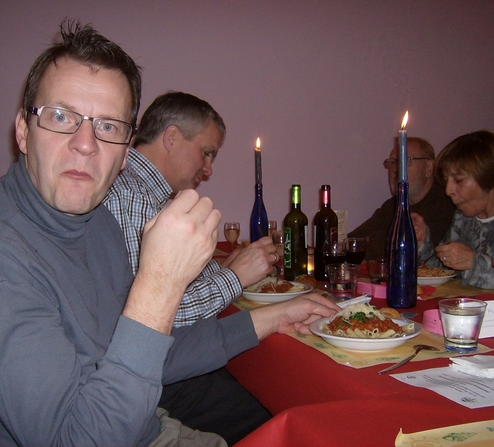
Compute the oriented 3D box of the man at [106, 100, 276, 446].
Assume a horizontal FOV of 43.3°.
[{"bbox_3d":[-0.199,0.333,1.447,0.700,1.266,0.530,-2,4,-21],"label":"man"}]

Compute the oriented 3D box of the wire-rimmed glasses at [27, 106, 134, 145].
[{"bbox_3d":[-0.234,-0.127,0.833,0.142,0.042,0.138,9,-1,-28],"label":"wire-rimmed glasses"}]

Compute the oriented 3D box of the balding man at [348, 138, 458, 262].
[{"bbox_3d":[0.636,0.302,2.259,0.660,1.214,0.560,-3,4,-35],"label":"balding man"}]

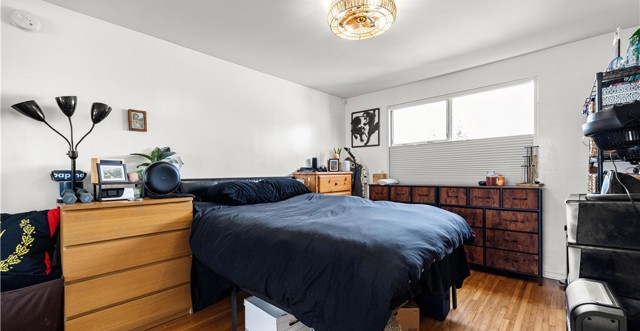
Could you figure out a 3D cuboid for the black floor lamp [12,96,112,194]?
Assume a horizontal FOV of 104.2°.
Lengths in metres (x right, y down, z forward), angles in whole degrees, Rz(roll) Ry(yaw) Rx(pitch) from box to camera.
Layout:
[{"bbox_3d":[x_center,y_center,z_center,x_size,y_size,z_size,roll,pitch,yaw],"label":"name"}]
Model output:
[{"bbox_3d":[-1.846,-0.110,1.822,0.360,0.795,0.510,-2,-1,43],"label":"black floor lamp"}]

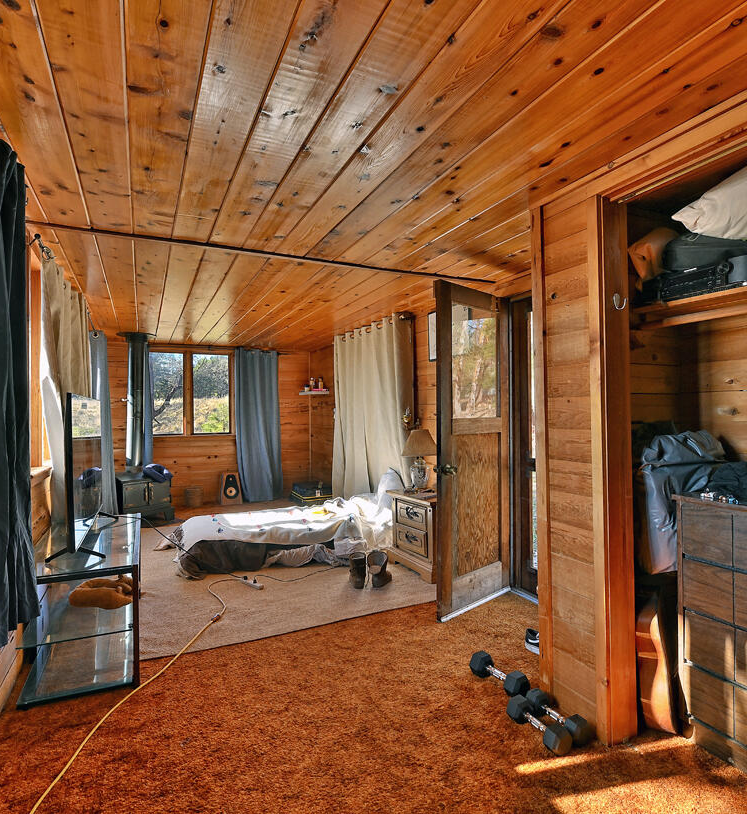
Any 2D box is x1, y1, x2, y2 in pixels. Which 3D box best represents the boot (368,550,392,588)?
[{"bbox_3d":[0.057,1.181,3.505,0.120,0.222,0.275,-1,-1,26],"label":"boot"}]

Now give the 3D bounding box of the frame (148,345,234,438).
[{"bbox_3d":[-2.483,-0.196,6.439,1.180,1.200,0.100,0,-1,-26],"label":"frame"}]

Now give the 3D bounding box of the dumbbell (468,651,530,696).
[{"bbox_3d":[0.581,1.233,2.197,0.095,0.088,0.266,0,-1,-36],"label":"dumbbell"}]

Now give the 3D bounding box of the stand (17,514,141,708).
[{"bbox_3d":[-1.550,1.018,2.630,0.475,0.565,1.220,0,-1,-26],"label":"stand"}]

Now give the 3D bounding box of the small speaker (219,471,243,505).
[{"bbox_3d":[-1.974,1.123,6.600,0.280,0.455,0.240,-1,-1,-26],"label":"small speaker"}]

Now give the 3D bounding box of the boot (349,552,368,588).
[{"bbox_3d":[-0.120,1.173,3.512,0.110,0.225,0.290,-1,-1,-8],"label":"boot"}]

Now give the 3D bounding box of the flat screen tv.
[{"bbox_3d":[-1.651,0.355,2.755,0.240,0.810,1.260,-1,-1,-25],"label":"flat screen tv"}]

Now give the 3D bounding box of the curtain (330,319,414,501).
[{"bbox_3d":[-0.090,0.200,5.101,0.180,2.150,1.700,0,-1,-26],"label":"curtain"}]

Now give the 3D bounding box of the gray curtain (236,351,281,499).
[{"bbox_3d":[-1.624,0.262,6.775,0.640,2.170,0.130,-1,-1,-26],"label":"gray curtain"}]

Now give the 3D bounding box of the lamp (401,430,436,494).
[{"bbox_3d":[0.390,0.452,4.034,0.320,0.512,0.320,-1,-1,0],"label":"lamp"}]

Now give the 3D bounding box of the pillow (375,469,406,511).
[{"bbox_3d":[0.140,0.773,4.346,0.170,0.430,0.480,17,-8,-25],"label":"pillow"}]

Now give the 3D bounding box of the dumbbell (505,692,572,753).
[{"bbox_3d":[0.645,1.229,1.856,0.088,0.080,0.258,-1,-1,-26],"label":"dumbbell"}]

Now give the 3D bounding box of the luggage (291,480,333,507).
[{"bbox_3d":[-0.903,1.211,6.657,0.390,0.250,0.640,-1,-1,-26],"label":"luggage"}]

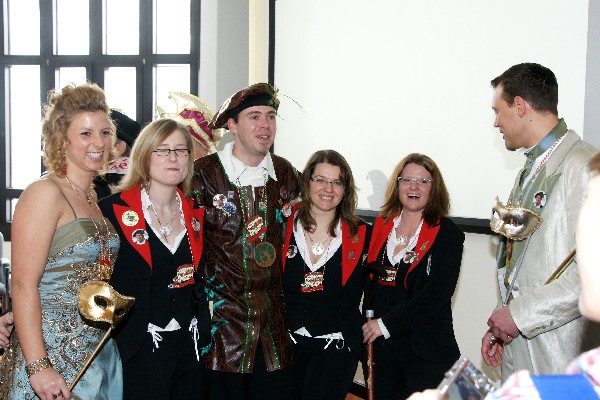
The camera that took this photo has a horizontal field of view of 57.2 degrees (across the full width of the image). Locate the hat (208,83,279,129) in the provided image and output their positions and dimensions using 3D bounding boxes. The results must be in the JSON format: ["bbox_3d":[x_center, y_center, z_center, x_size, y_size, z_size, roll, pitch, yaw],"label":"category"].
[{"bbox_3d":[-0.195,-0.328,1.930,0.240,0.125,0.250,-1,-14,-36],"label":"hat"}]

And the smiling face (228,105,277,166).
[{"bbox_3d":[-0.166,-0.221,1.880,0.150,0.200,0.140,-1,1,-36],"label":"smiling face"}]

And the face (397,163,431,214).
[{"bbox_3d":[0.437,-0.043,2.080,0.135,0.185,0.120,4,2,14],"label":"face"}]

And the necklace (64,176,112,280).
[{"bbox_3d":[-0.616,0.083,1.610,0.130,0.300,0.130,3,4,33],"label":"necklace"}]

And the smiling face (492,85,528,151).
[{"bbox_3d":[0.626,-0.243,1.620,0.125,0.190,0.140,-4,0,30],"label":"smiling face"}]

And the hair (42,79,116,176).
[{"bbox_3d":[-0.668,-0.213,1.660,0.230,0.275,0.210,4,4,40],"label":"hair"}]

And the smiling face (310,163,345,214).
[{"bbox_3d":[0.098,-0.043,2.040,0.130,0.180,0.120,6,3,3],"label":"smiling face"}]

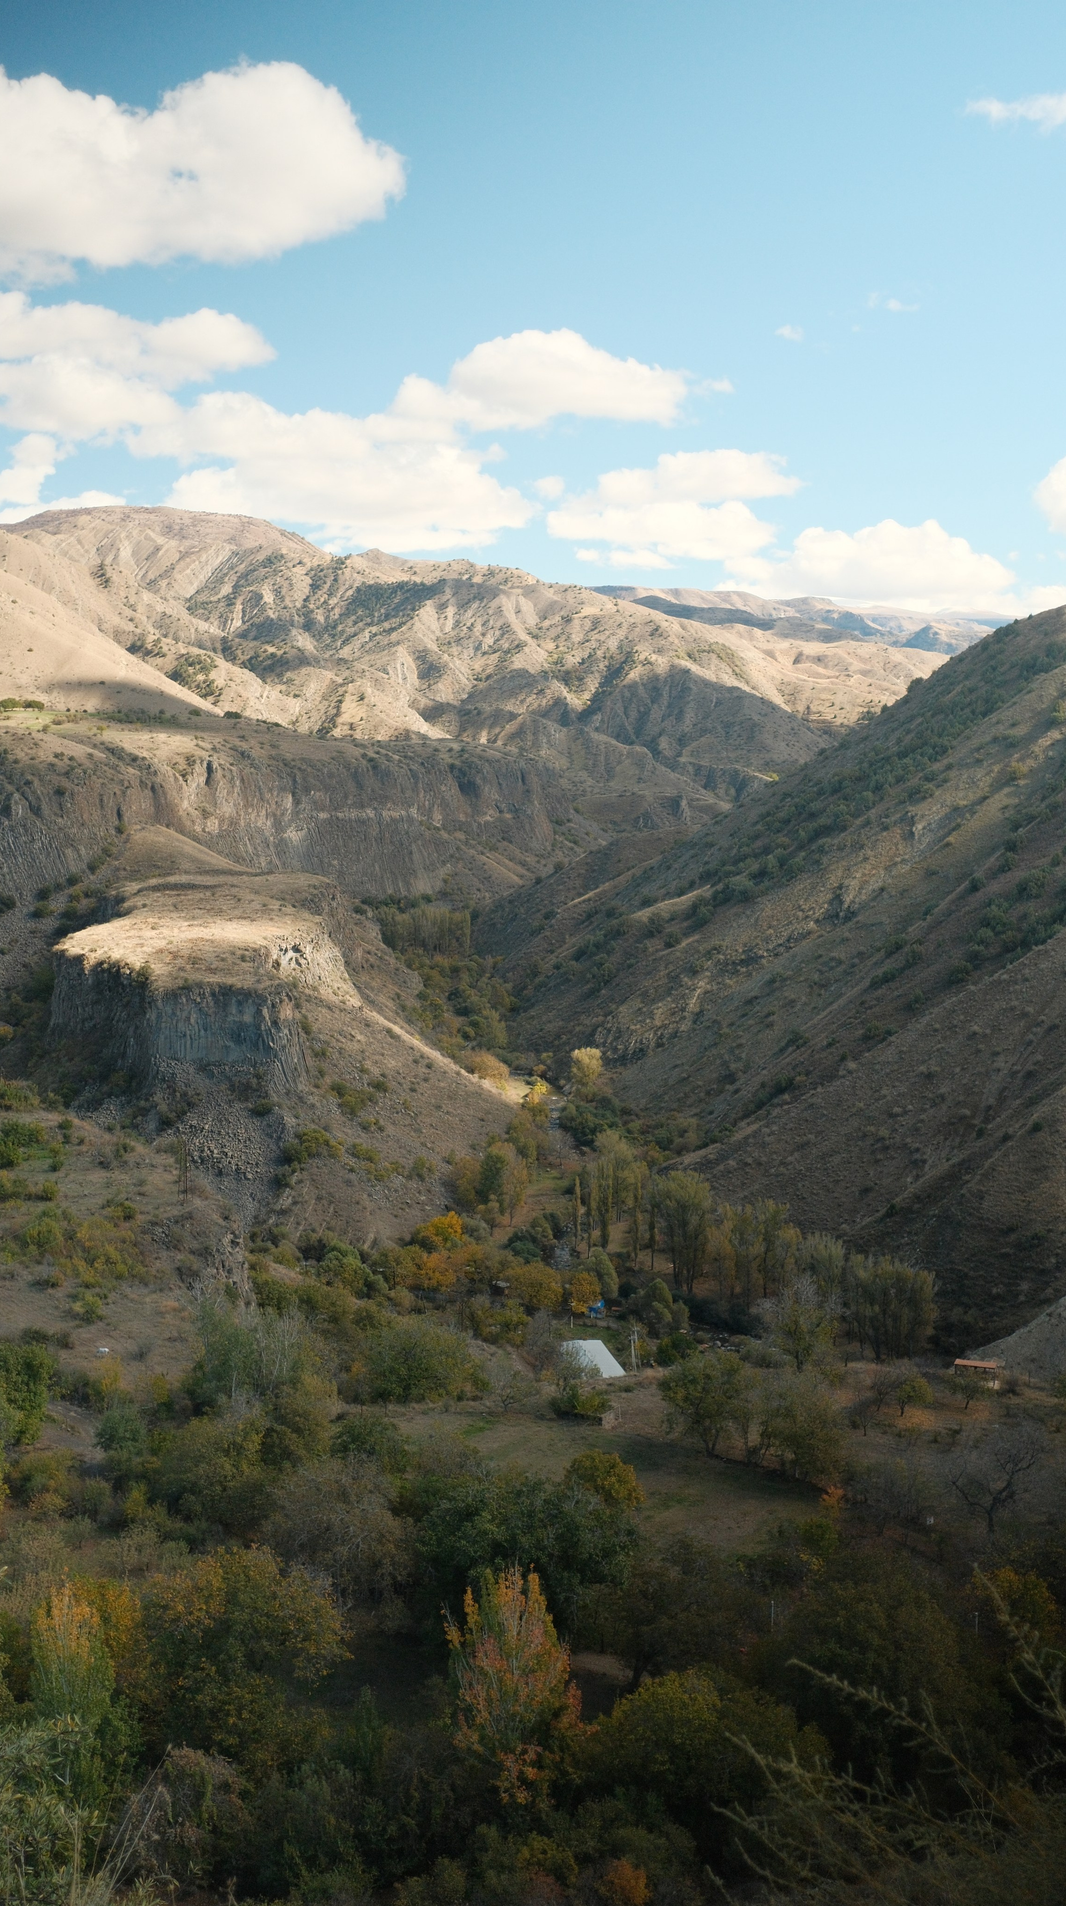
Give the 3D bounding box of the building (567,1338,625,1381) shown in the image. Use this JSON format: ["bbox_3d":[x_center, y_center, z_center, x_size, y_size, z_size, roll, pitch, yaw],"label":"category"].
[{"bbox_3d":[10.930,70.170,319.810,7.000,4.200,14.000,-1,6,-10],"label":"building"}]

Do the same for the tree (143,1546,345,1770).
[{"bbox_3d":[-18.040,44.390,115.670,12.650,14.730,12.010,-1,6,-9],"label":"tree"}]

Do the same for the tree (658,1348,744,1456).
[{"bbox_3d":[19.810,52.240,215.160,9.860,12.190,9.370,1,6,5],"label":"tree"}]

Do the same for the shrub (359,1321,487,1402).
[{"bbox_3d":[-14.630,54.640,247.630,16.920,11.040,13.540,0,6,-3],"label":"shrub"}]

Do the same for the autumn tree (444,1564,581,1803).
[{"bbox_3d":[-1.270,44.700,112.680,8.330,15.730,8.330,0,6,-1],"label":"autumn tree"}]

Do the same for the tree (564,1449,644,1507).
[{"bbox_3d":[7.140,53.340,185.090,8.040,7.720,7.630,0,6,2],"label":"tree"}]

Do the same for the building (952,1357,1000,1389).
[{"bbox_3d":[66.790,63.180,278.770,6.400,3.800,3.600,1,6,10],"label":"building"}]

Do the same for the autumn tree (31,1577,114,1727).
[{"bbox_3d":[-27.780,42.890,111.470,5.020,10.740,5.020,-2,7,-14],"label":"autumn tree"}]

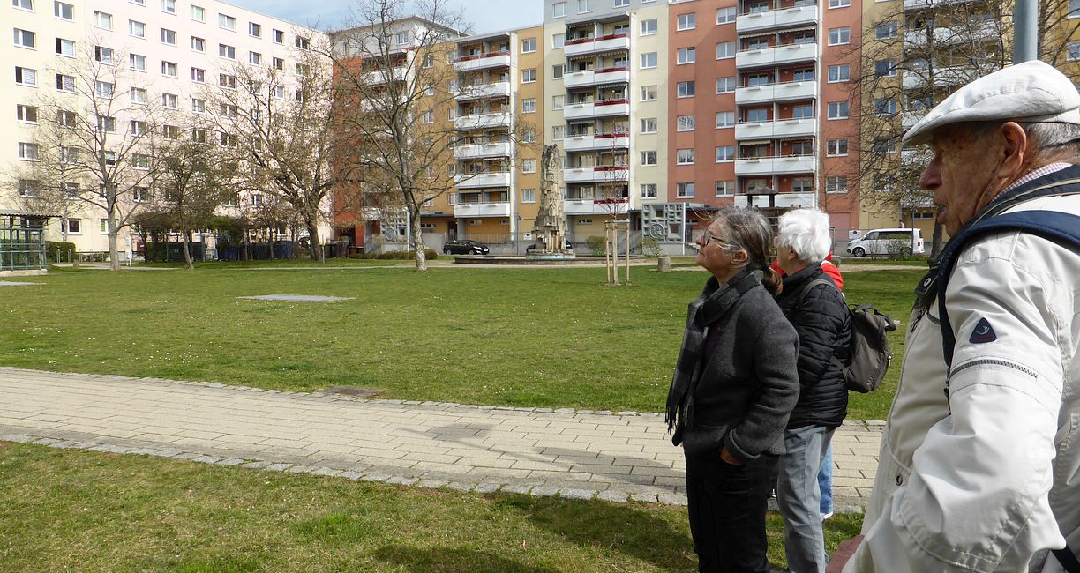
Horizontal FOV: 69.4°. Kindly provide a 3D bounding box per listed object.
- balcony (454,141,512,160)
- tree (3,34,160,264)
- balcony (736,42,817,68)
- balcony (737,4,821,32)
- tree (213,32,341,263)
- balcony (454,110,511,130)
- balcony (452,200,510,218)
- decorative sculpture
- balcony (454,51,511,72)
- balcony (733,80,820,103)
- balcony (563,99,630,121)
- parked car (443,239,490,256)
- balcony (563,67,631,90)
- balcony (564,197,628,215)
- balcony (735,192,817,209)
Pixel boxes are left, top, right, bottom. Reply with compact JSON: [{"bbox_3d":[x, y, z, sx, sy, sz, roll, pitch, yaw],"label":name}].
[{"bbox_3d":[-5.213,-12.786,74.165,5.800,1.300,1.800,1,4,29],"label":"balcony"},{"bbox_3d":[-25.648,-7.529,44.148,7.700,13.150,7.700,0,3,0],"label":"tree"},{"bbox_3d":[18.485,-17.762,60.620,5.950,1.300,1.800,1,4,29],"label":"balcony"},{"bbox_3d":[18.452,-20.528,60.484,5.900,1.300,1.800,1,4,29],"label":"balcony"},{"bbox_3d":[-18.016,-9.443,53.000,8.900,15.300,8.200,0,3,0],"label":"tree"},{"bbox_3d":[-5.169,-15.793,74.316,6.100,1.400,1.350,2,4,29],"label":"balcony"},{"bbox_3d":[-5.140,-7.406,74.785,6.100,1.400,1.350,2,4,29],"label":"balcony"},{"bbox_3d":[0.765,-5.721,52.000,2.750,7.610,2.750,1,4,29],"label":"decorative sculpture"},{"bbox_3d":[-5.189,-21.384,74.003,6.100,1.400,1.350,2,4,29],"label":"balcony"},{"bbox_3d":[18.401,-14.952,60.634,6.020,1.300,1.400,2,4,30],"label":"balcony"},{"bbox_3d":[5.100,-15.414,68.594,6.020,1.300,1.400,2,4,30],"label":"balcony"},{"bbox_3d":[-6.783,-3.700,72.260,4.200,1.480,1.760,1,4,29],"label":"parked car"},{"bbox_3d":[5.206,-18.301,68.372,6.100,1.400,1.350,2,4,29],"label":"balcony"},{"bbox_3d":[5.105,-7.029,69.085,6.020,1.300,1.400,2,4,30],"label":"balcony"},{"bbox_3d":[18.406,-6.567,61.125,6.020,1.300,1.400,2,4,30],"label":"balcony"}]

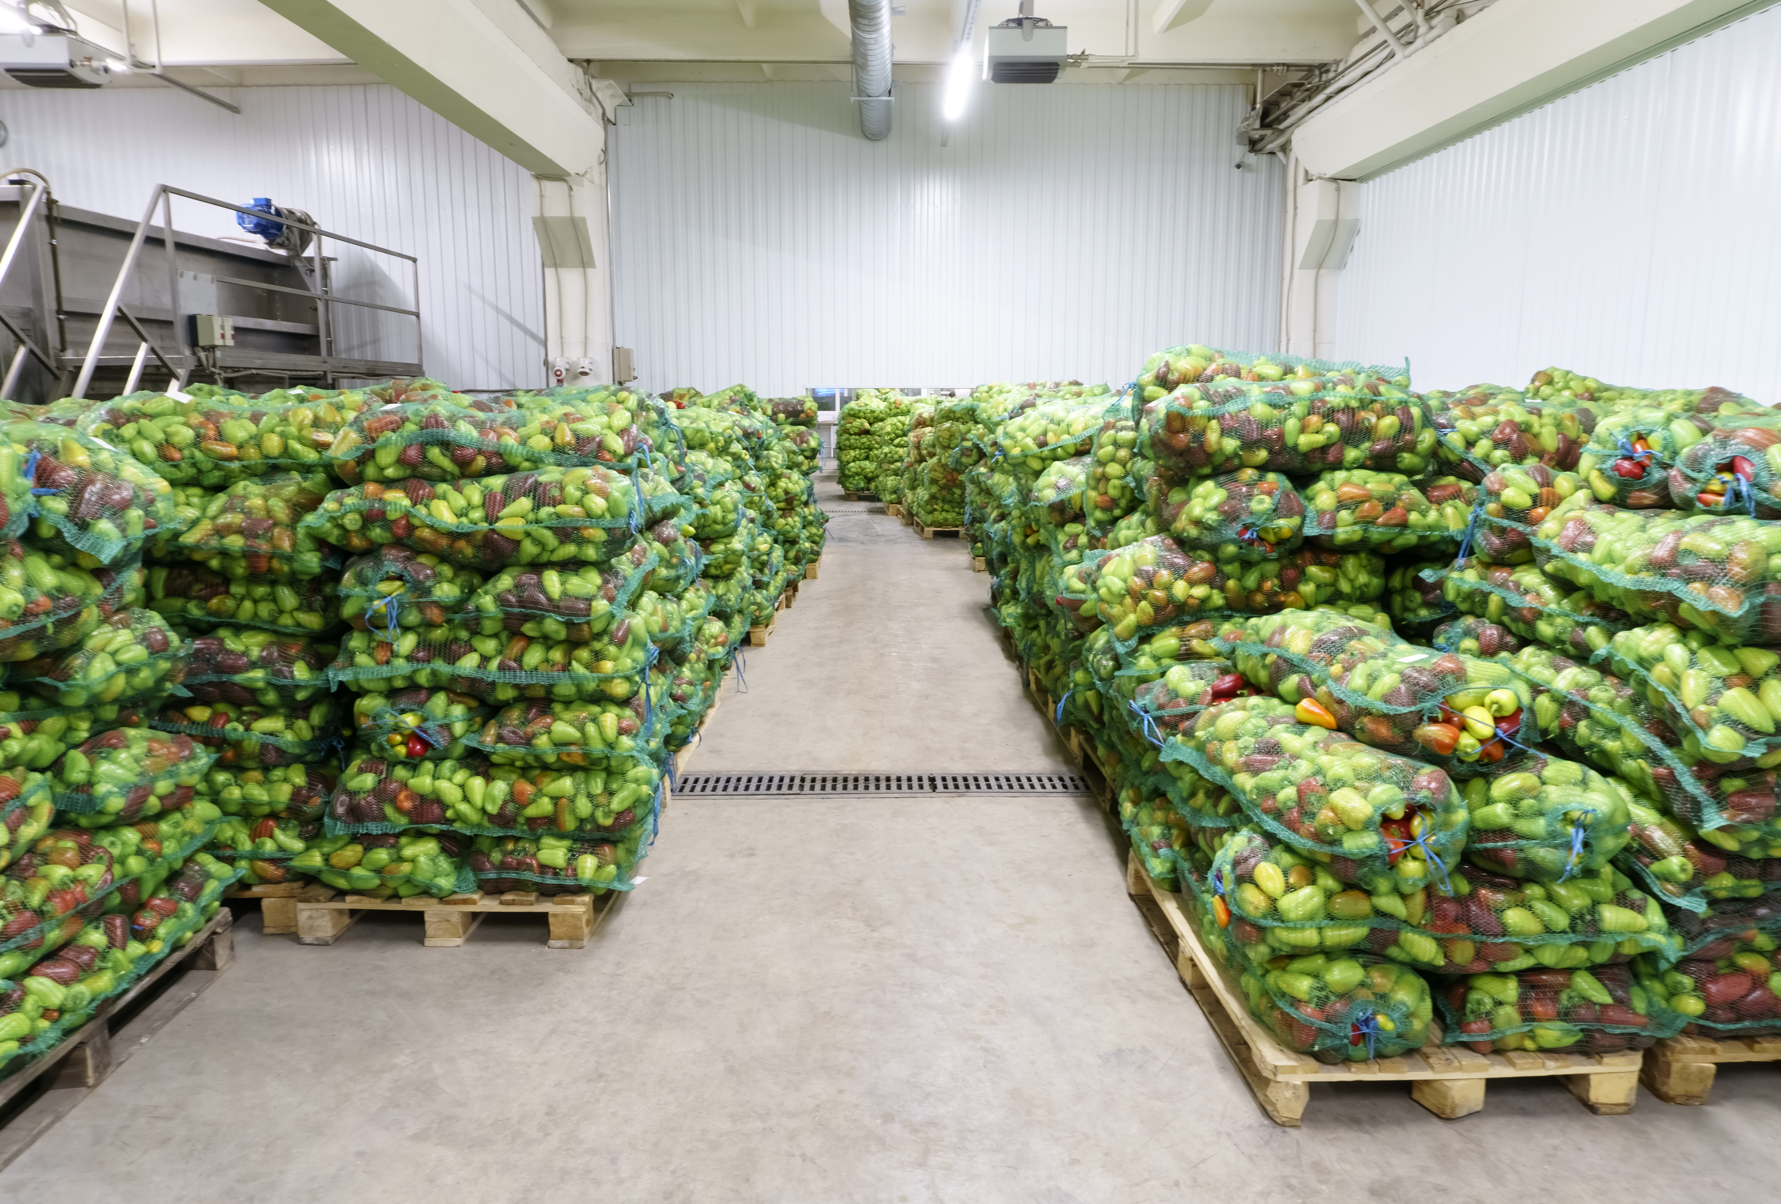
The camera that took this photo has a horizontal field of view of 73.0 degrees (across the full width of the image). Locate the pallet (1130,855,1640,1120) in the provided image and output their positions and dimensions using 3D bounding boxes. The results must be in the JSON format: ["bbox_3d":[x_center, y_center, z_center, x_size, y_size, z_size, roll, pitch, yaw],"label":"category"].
[{"bbox_3d":[1.171,0.938,3.151,0.800,0.144,1.200,0,9,-3],"label":"pallet"}]

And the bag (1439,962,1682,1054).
[{"bbox_3d":[1.390,0.786,2.915,0.500,0.200,0.760,-1,9,-4],"label":"bag"}]

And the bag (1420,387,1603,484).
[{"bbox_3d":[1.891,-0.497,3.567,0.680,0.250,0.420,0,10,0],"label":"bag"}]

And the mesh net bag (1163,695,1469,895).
[{"bbox_3d":[0.945,0.424,2.728,0.390,0.240,0.800,-4,10,-21],"label":"mesh net bag"}]

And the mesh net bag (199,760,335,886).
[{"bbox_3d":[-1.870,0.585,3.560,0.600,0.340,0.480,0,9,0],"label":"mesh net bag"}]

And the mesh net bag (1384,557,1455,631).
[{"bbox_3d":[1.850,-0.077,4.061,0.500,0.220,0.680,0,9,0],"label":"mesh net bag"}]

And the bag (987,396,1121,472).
[{"bbox_3d":[0.780,-0.624,4.458,0.780,0.240,0.420,0,9,0],"label":"bag"}]

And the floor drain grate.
[{"bbox_3d":[-0.030,0.737,4.801,1.660,0.030,0.280,0,9,0],"label":"floor drain grate"}]

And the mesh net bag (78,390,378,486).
[{"bbox_3d":[-1.839,-0.462,3.391,0.800,0.240,0.420,0,10,0],"label":"mesh net bag"}]

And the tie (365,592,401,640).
[{"bbox_3d":[-1.325,0.035,3.139,0.088,0.125,0.040,0,10,1],"label":"tie"}]

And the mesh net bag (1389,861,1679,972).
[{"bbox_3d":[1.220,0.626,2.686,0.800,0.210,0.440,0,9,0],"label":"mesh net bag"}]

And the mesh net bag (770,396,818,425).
[{"bbox_3d":[-0.848,-1.632,10.272,0.480,0.250,0.700,0,10,0],"label":"mesh net bag"}]

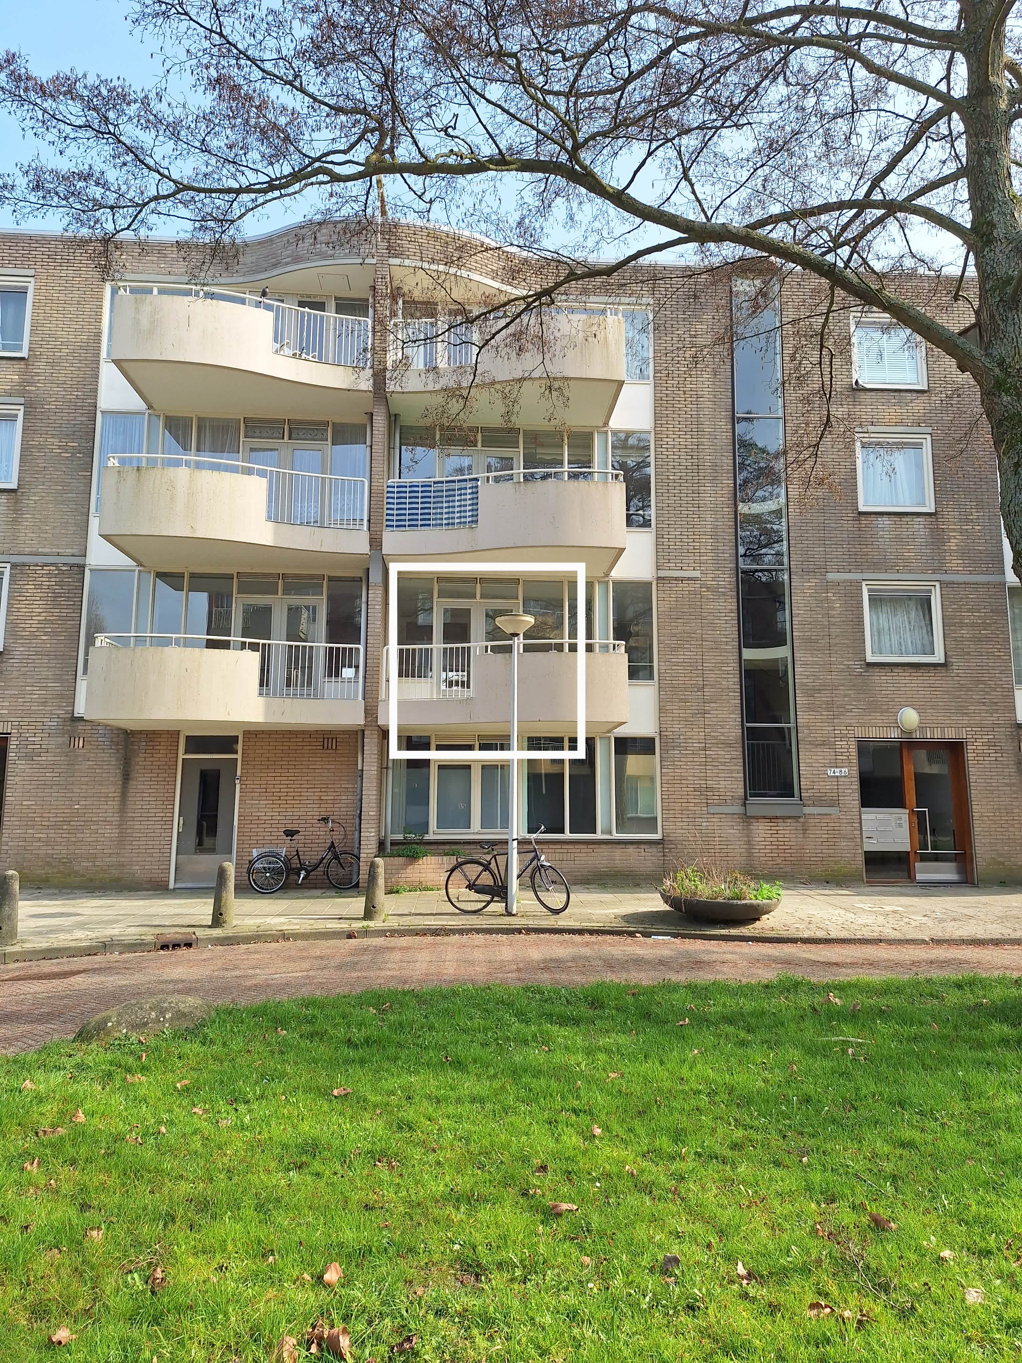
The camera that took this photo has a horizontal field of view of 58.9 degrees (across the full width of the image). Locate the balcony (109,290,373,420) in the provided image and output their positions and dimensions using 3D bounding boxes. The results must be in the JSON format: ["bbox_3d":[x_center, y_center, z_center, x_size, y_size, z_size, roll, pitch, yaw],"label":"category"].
[{"bbox_3d":[-4.196,-5.368,14.903,3.910,1.250,2.000,1,-8,-3],"label":"balcony"}]

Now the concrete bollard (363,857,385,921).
[{"bbox_3d":[-1.704,2.613,11.389,0.250,0.771,0.250,2,-9,-8],"label":"concrete bollard"}]

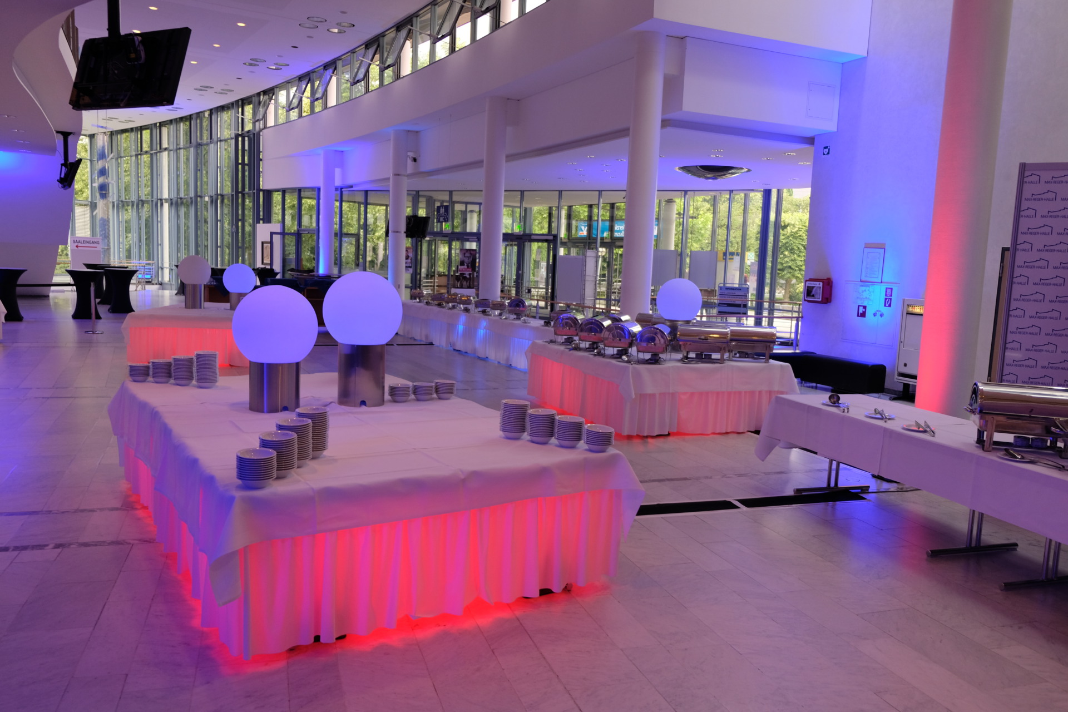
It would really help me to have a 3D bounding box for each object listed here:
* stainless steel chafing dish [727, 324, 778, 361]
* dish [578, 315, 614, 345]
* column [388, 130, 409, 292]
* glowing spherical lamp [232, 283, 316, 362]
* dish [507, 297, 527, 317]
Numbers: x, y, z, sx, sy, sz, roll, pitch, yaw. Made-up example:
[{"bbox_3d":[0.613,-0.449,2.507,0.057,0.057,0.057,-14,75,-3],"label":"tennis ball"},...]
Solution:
[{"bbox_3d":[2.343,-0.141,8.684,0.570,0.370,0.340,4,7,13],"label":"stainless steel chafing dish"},{"bbox_3d":[0.718,-0.267,9.221,0.365,0.380,0.580,4,7,14],"label":"dish"},{"bbox_3d":[-3.899,-3.725,22.901,0.460,5.260,0.460,2,7,0],"label":"column"},{"bbox_3d":[-1.627,-0.200,5.036,0.505,0.490,0.505,2,7,0],"label":"glowing spherical lamp"},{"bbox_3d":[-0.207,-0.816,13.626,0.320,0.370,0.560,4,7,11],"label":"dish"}]

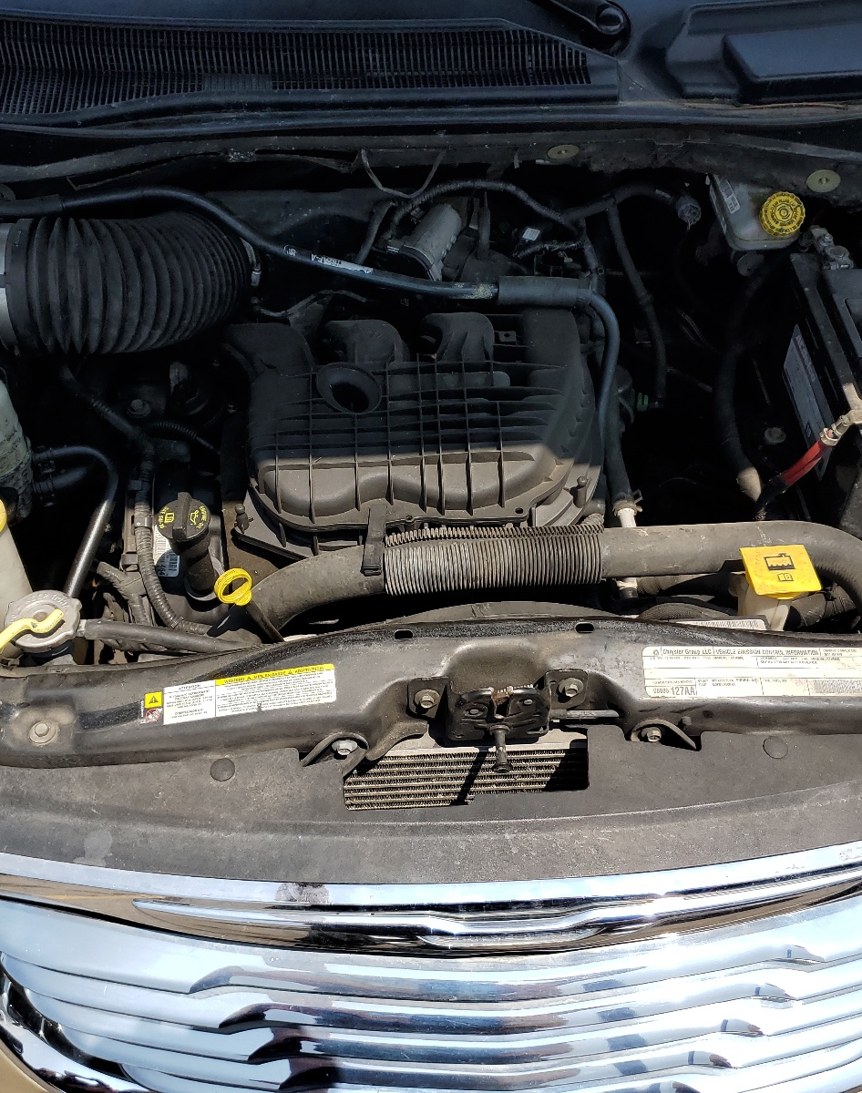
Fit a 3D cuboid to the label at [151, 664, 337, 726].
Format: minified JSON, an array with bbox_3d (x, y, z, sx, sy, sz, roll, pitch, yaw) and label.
[{"bbox_3d":[-0.163,0.128,0.937,0.163,0.002,0.034,-8,61,-3],"label":"label"}]

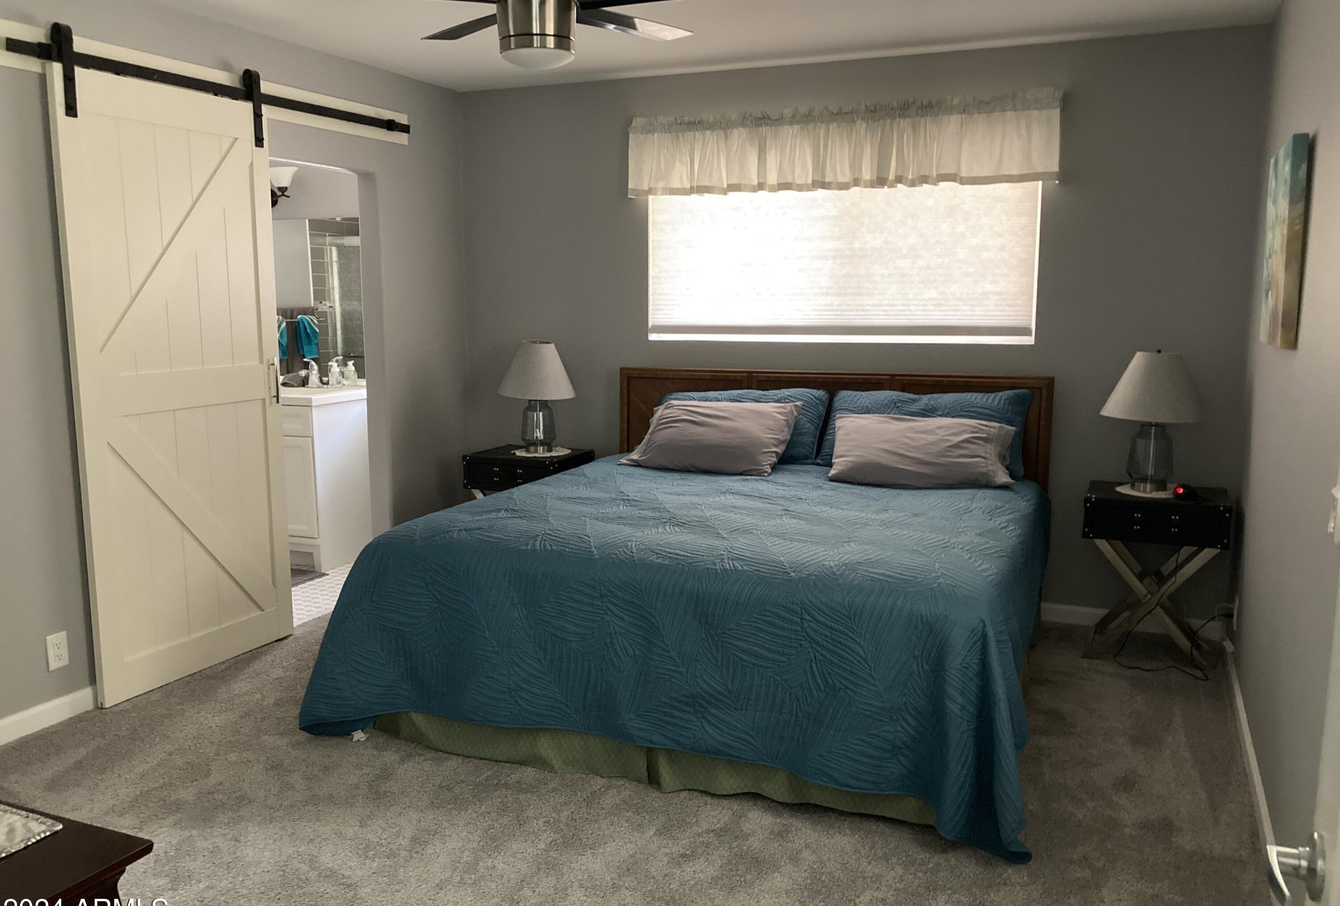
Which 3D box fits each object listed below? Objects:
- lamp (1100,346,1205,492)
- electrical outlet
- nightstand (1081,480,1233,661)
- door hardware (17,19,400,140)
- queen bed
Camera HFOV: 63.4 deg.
[{"bbox_3d":[1.904,-0.130,4.292,0.375,0.555,0.375,4,9,24],"label":"lamp"},{"bbox_3d":[-2.046,0.660,3.623,0.012,0.118,0.073,4,9,24],"label":"electrical outlet"},{"bbox_3d":[1.925,0.476,4.334,0.510,0.642,0.390,4,9,24],"label":"nightstand"},{"bbox_3d":[-1.614,-1.334,4.187,0.070,0.298,1.962,4,9,24],"label":"door hardware"},{"bbox_3d":[0.292,0.303,4.054,2.150,1.062,2.240,4,9,24],"label":"queen bed"}]

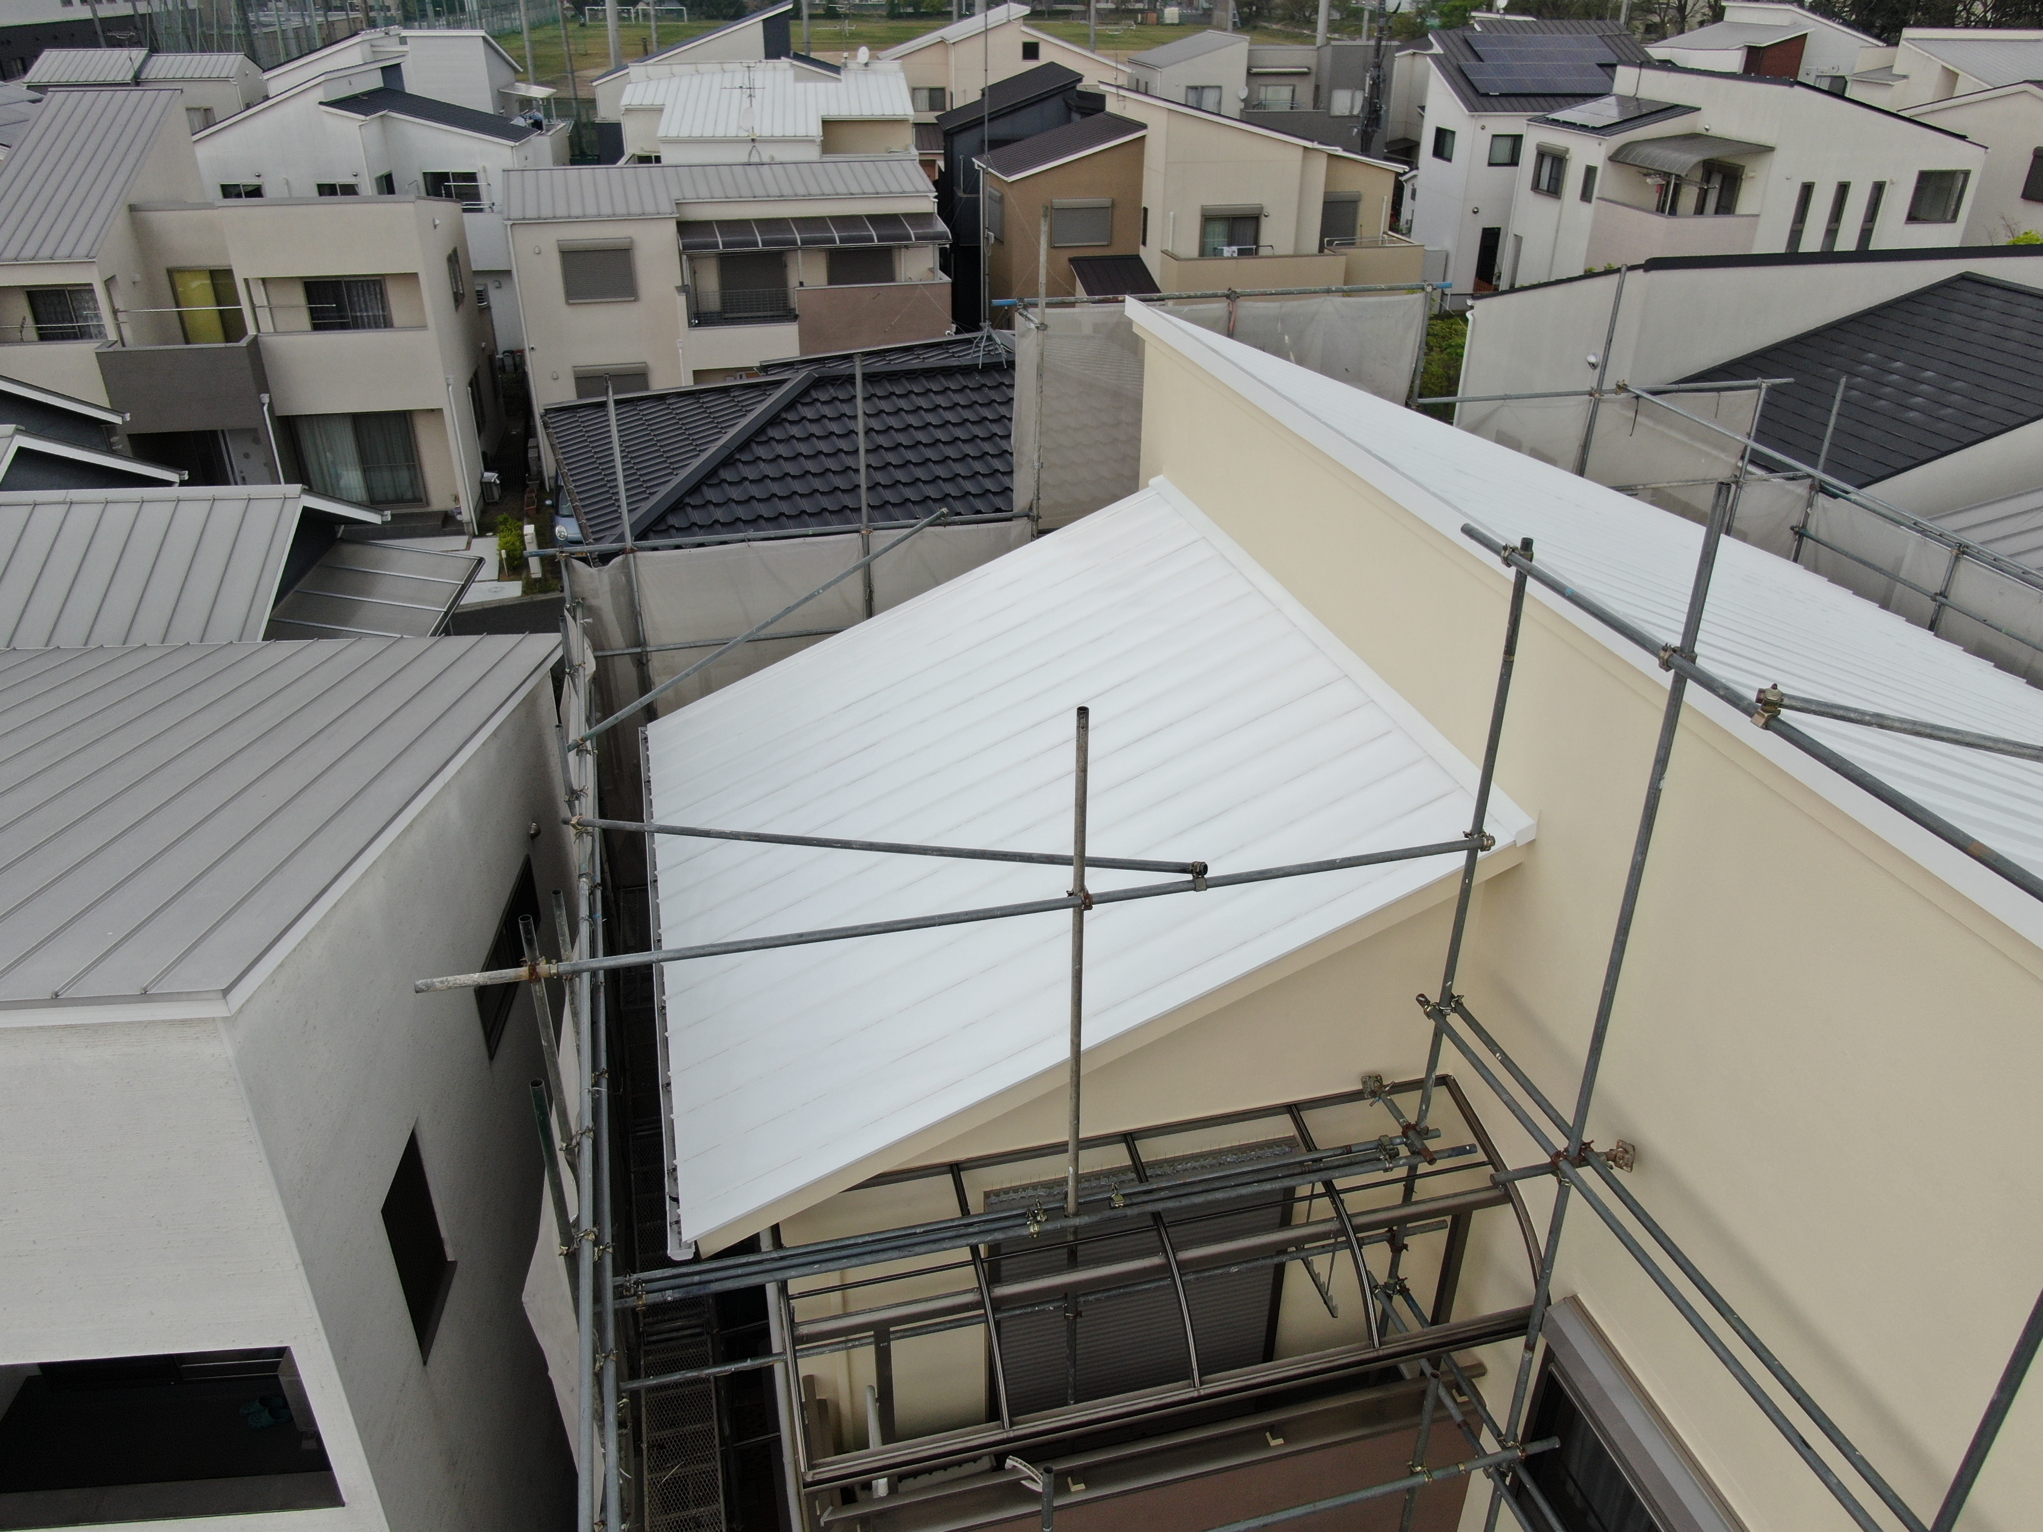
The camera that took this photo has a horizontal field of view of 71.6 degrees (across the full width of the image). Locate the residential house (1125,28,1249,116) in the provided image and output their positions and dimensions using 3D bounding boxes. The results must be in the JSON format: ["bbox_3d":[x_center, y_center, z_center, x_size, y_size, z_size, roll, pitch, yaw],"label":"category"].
[{"bbox_3d":[7.232,-28.530,64.071,4.000,8.200,6.300,-4,29,-8],"label":"residential house"}]

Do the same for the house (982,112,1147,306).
[{"bbox_3d":[0.898,-16.789,45.357,4.300,7.300,6.600,-5,29,-10],"label":"house"}]

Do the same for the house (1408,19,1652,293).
[{"bbox_3d":[18.743,-22.528,52.839,8.400,9.200,7.700,-4,29,-7],"label":"house"}]

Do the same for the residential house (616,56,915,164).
[{"bbox_3d":[-8.712,-20.112,49.534,9.400,8.200,7.500,-5,29,-10],"label":"residential house"}]

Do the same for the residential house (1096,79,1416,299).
[{"bbox_3d":[7.168,-16.105,43.042,7.300,8.200,9.200,-5,29,-10],"label":"residential house"}]

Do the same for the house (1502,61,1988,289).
[{"bbox_3d":[22.035,-16.975,44.300,9.600,8.100,8.700,-4,29,-8],"label":"house"}]

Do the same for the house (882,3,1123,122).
[{"bbox_3d":[-1.328,-29.337,64.499,11.000,9.100,8.500,-4,29,-8],"label":"house"}]

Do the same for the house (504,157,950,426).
[{"bbox_3d":[-7.544,-12.201,37.078,10.300,6.700,6.000,-6,29,-12],"label":"house"}]

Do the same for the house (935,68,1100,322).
[{"bbox_3d":[-0.396,-21.173,52.098,5.800,8.100,6.500,-4,29,-8],"label":"house"}]

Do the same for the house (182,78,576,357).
[{"bbox_3d":[-20.448,-18.723,47.056,9.300,8.400,8.800,-3,29,-6],"label":"house"}]

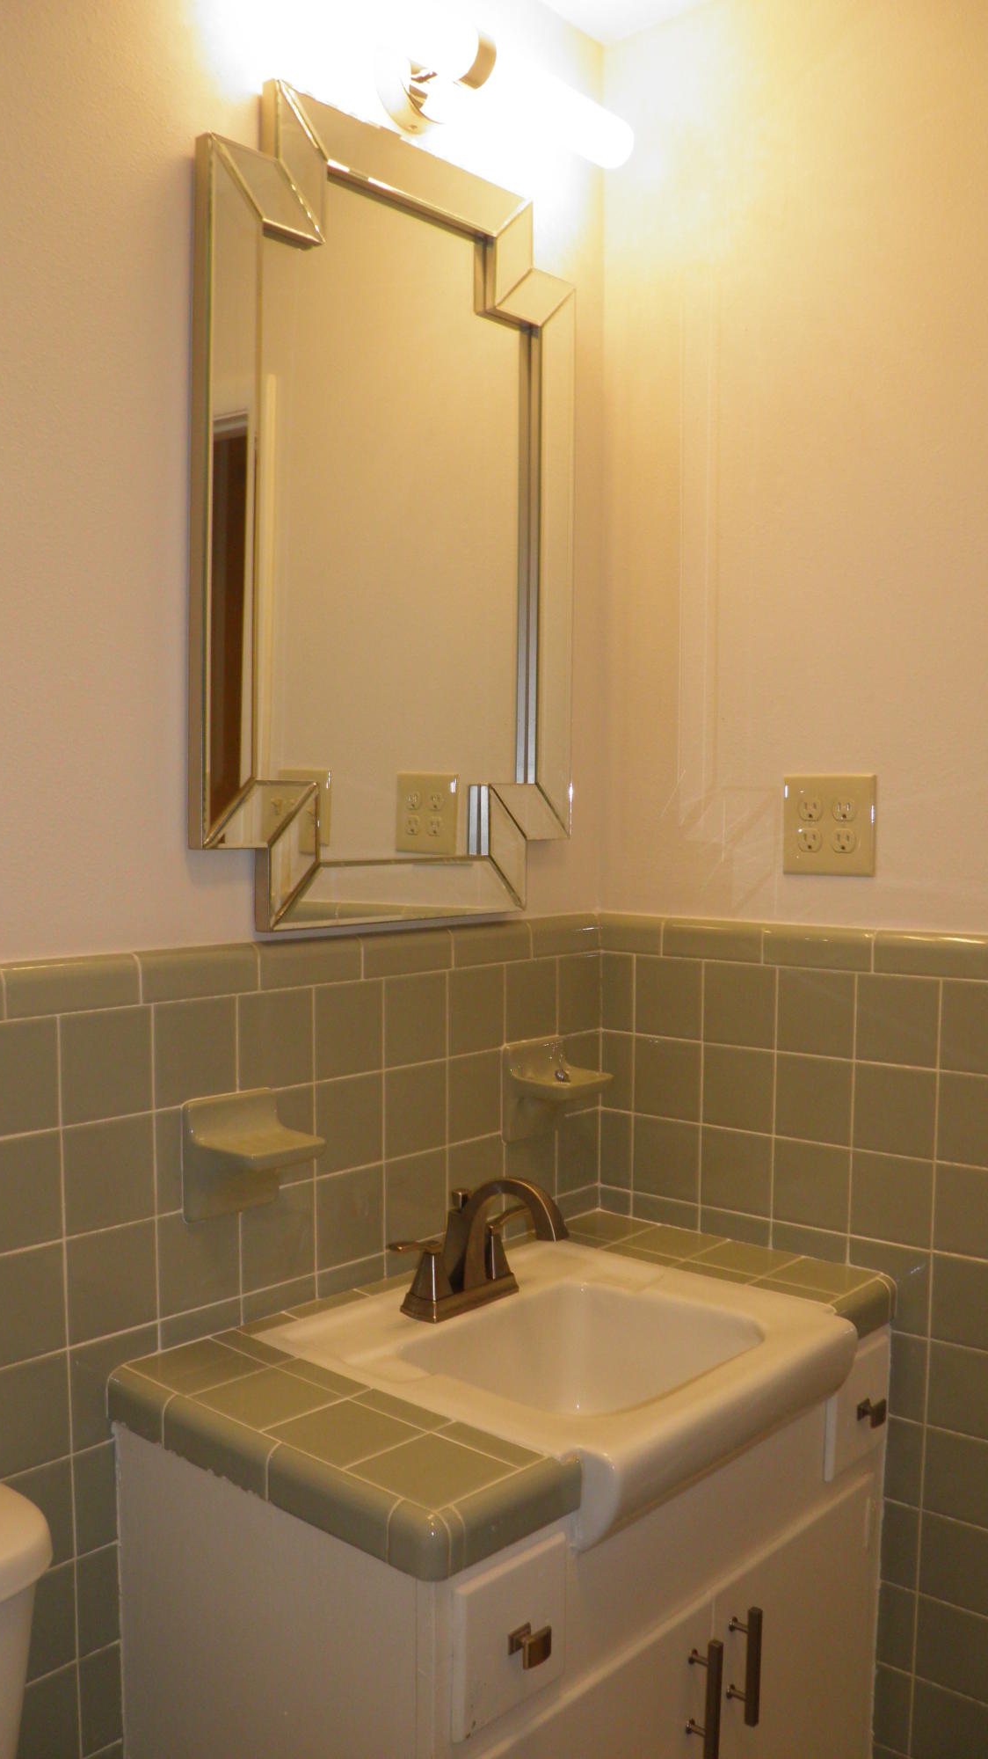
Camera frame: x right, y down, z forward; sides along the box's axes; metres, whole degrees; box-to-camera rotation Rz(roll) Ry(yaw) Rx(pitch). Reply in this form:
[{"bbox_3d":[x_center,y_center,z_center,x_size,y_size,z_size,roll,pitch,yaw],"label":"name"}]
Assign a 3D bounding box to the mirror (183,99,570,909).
[{"bbox_3d":[-0.106,-0.409,1.713,0.030,0.914,0.610,4,4,41],"label":"mirror"}]

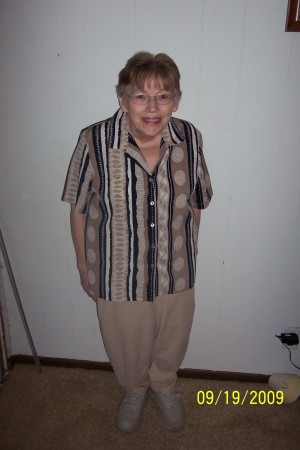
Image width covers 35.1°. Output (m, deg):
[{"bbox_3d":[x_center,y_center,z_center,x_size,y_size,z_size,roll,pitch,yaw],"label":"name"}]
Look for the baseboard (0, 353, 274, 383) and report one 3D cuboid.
[{"bbox_3d":[-0.037,0.701,2.320,1.360,0.055,0.015,3,22,5],"label":"baseboard"}]

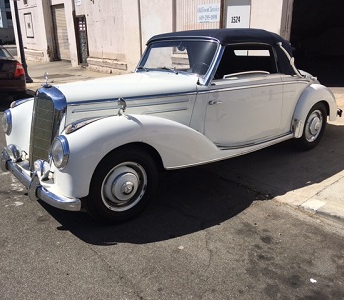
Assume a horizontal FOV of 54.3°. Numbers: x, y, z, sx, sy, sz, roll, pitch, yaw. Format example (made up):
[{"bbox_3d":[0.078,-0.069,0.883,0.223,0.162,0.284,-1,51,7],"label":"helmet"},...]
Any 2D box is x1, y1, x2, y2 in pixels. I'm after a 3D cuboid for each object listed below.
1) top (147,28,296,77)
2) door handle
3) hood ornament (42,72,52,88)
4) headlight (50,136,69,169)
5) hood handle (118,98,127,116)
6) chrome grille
[{"bbox_3d":[0.640,-1.204,4.126,1.550,0.550,1.300,-16,23,-37],"label":"top"},{"bbox_3d":[0.412,-0.450,3.176,0.175,0.040,0.050,-16,23,-37],"label":"door handle"},{"bbox_3d":[-1.063,-0.587,2.843,0.070,0.130,0.075,-16,23,-37],"label":"hood ornament"},{"bbox_3d":[-0.776,0.019,2.374,0.085,0.238,0.235,-16,23,-37],"label":"headlight"},{"bbox_3d":[-0.393,-0.332,2.625,0.060,0.138,0.080,-16,23,-37],"label":"hood handle"},{"bbox_3d":[-1.094,-0.160,2.946,0.150,0.770,0.500,-4,15,-40],"label":"chrome grille"}]

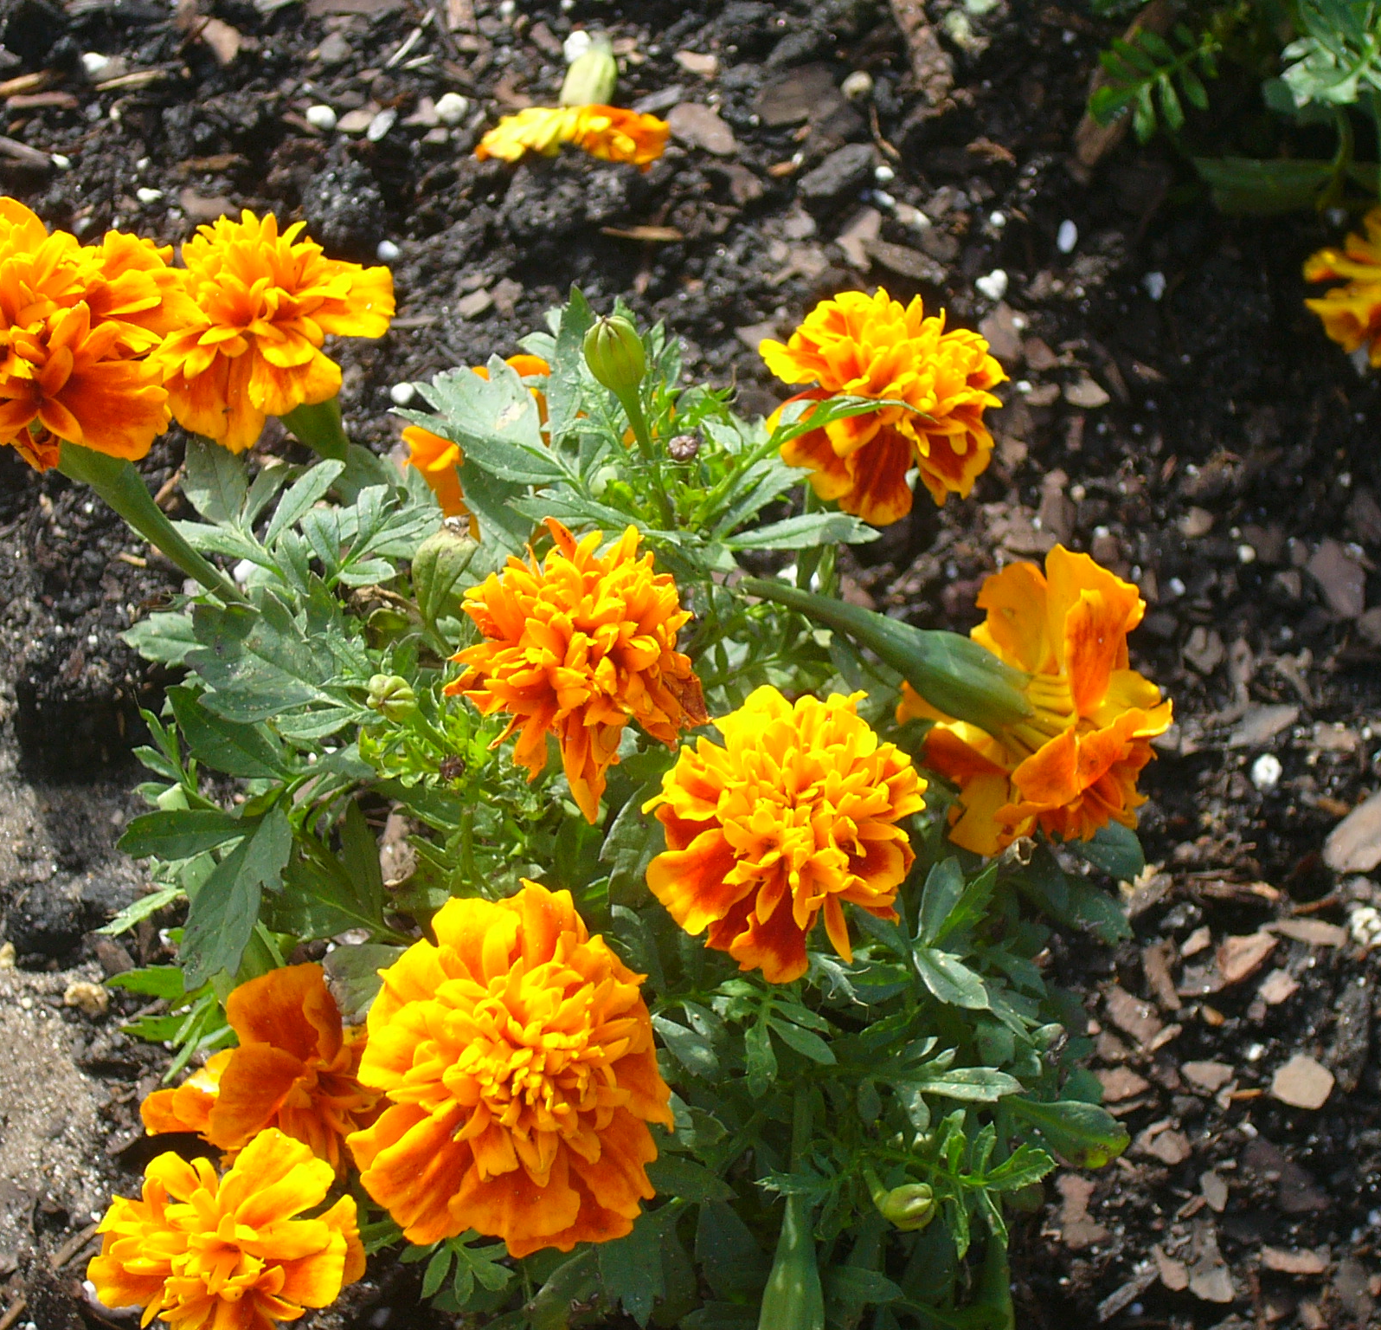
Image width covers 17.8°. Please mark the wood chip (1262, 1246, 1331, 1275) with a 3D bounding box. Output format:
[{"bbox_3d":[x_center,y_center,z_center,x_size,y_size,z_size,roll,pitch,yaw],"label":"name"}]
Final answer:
[{"bbox_3d":[0.108,0.107,0.787,0.012,0.004,0.006,0,50,0],"label":"wood chip"}]

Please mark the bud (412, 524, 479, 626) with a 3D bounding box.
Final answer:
[{"bbox_3d":[-0.044,-0.016,0.795,0.011,0.018,0.011,13,30,-6],"label":"bud"}]

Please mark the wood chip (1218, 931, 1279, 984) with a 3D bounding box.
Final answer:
[{"bbox_3d":[0.104,0.055,0.830,0.013,0.004,0.007,-38,67,-20],"label":"wood chip"}]

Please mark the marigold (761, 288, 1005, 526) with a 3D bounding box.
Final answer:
[{"bbox_3d":[0.035,-0.047,0.808,0.045,0.034,0.045,4,51,-5],"label":"marigold"}]

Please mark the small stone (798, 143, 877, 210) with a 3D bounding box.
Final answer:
[{"bbox_3d":[0.034,-0.114,1.030,0.021,0.009,0.013,-33,54,-29],"label":"small stone"}]

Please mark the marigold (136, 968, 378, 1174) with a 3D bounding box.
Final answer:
[{"bbox_3d":[-0.078,0.074,0.810,0.035,0.046,0.046,-8,46,-8],"label":"marigold"}]

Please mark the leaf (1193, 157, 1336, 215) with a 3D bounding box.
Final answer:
[{"bbox_3d":[0.135,-0.113,1.035,0.034,0.004,0.015,0,45,0],"label":"leaf"}]

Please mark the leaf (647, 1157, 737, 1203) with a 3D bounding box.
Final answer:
[{"bbox_3d":[-0.001,0.086,0.735,0.017,0.004,0.009,8,41,0],"label":"leaf"}]

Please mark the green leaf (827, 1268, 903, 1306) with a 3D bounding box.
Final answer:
[{"bbox_3d":[0.031,0.113,0.798,0.015,0.004,0.006,16,52,13],"label":"green leaf"}]

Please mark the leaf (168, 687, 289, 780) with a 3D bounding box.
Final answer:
[{"bbox_3d":[-0.087,0.014,0.814,0.031,0.006,0.012,36,64,21],"label":"leaf"}]

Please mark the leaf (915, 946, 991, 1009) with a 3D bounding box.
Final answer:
[{"bbox_3d":[0.048,0.058,0.811,0.018,0.004,0.008,37,58,19],"label":"leaf"}]

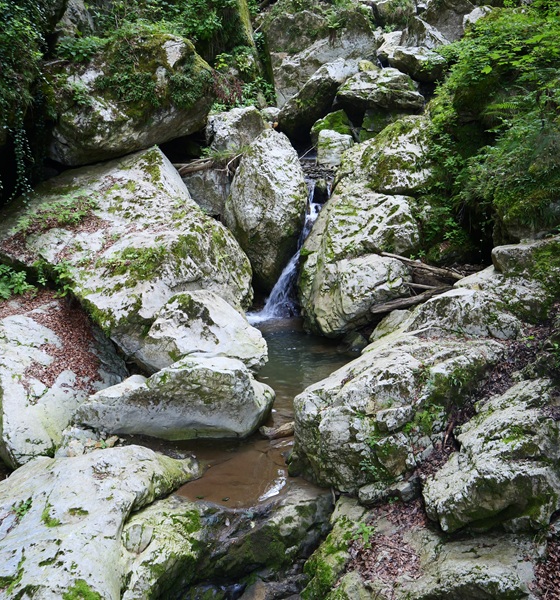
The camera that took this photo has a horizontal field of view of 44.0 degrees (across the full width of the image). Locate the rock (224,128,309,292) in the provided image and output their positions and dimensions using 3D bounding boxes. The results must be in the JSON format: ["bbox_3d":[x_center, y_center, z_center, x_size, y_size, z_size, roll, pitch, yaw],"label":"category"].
[{"bbox_3d":[-0.235,-1.487,11.700,1.303,2.725,1.400,-6,19,-19],"label":"rock"}]

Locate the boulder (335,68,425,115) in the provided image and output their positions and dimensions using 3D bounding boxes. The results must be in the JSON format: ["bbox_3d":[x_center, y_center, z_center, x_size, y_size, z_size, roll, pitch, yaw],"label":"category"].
[{"bbox_3d":[1.959,-4.089,13.600,1.694,0.858,1.300,2,18,5],"label":"boulder"}]

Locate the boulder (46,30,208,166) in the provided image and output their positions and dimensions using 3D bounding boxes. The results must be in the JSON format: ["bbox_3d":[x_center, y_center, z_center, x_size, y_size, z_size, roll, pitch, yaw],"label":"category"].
[{"bbox_3d":[-2.374,-3.235,11.200,2.527,2.069,2.100,-3,18,-10],"label":"boulder"}]

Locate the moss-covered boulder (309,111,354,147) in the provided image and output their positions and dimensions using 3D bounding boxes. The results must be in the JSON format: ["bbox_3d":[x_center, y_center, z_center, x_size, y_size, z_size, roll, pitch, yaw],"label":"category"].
[{"bbox_3d":[1.004,-3.232,13.300,0.833,0.774,0.750,0,18,0],"label":"moss-covered boulder"}]

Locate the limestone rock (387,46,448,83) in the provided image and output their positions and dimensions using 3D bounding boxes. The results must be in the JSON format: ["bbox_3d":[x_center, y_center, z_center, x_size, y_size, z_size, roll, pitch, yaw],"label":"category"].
[{"bbox_3d":[2.909,-4.989,14.700,1.281,0.719,1.100,3,18,10],"label":"limestone rock"}]

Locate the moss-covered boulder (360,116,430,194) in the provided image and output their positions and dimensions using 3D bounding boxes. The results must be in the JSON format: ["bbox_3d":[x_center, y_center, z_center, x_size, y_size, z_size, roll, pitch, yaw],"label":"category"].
[{"bbox_3d":[1.914,-2.376,11.400,1.202,1.295,1.200,5,19,14],"label":"moss-covered boulder"}]

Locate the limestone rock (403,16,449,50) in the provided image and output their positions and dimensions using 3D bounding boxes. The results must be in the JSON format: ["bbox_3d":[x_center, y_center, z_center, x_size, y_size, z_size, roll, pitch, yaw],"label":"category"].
[{"bbox_3d":[3.272,-5.968,15.600,0.986,0.748,0.900,6,19,19],"label":"limestone rock"}]

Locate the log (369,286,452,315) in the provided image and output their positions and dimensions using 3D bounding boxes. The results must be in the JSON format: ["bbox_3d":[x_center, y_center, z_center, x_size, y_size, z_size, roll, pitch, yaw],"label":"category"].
[{"bbox_3d":[1.979,-0.019,10.300,1.511,0.150,0.160,-13,22,-24],"label":"log"}]

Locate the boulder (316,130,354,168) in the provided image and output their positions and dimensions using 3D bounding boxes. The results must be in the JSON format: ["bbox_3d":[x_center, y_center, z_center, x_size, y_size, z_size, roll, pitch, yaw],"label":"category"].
[{"bbox_3d":[1.014,-2.793,12.700,0.686,0.671,0.600,0,18,0],"label":"boulder"}]

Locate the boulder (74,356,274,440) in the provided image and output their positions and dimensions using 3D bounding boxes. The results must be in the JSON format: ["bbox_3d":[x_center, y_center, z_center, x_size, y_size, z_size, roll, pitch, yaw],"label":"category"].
[{"bbox_3d":[-1.157,1.092,7.750,2.189,0.789,1.000,-2,18,-5],"label":"boulder"}]

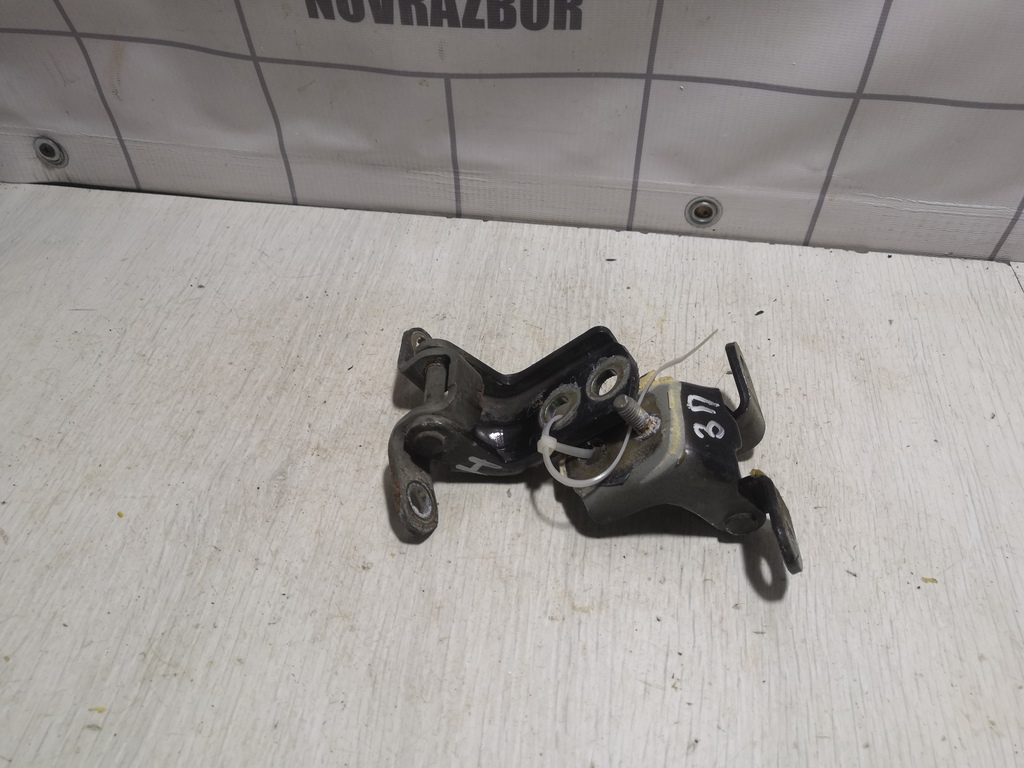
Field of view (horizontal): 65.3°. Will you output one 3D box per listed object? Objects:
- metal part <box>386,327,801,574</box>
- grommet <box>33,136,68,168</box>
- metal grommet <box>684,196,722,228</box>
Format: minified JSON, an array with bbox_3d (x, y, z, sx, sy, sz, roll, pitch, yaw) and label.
[{"bbox_3d":[0.028,0.018,0.359,0.181,0.060,0.130,4,46,4],"label":"metal part"},{"bbox_3d":[-0.307,-0.153,0.531,0.023,0.023,0.006,6,46,5],"label":"grommet"},{"bbox_3d":[0.118,-0.106,0.495,0.023,0.023,0.006,6,46,5],"label":"metal grommet"}]

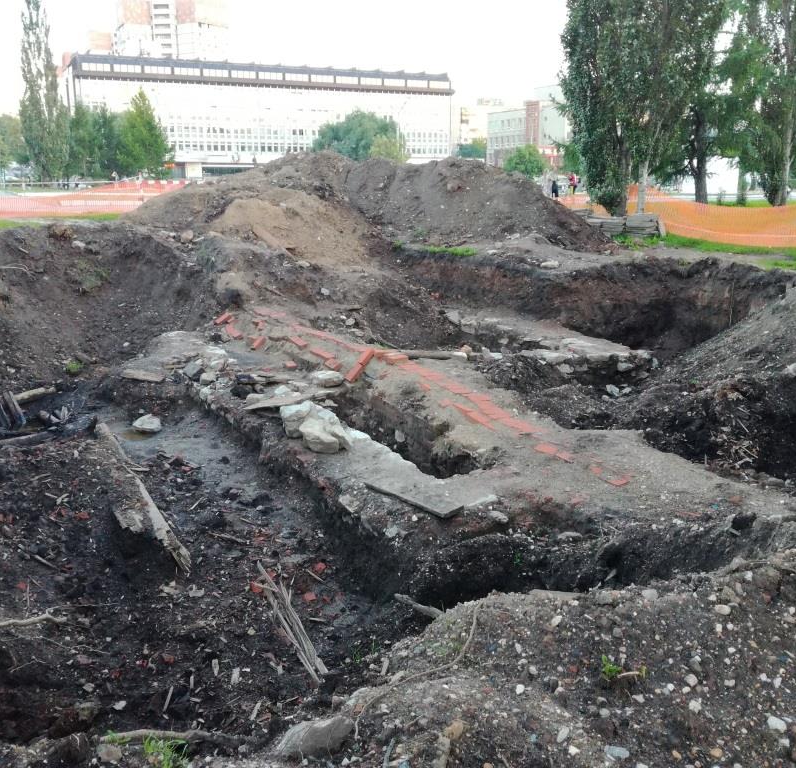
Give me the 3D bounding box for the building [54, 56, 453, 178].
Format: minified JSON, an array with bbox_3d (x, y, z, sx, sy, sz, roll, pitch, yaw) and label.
[{"bbox_3d":[-29.490,-59.060,182.552,84.390,23.000,24.000,-7,17,-25],"label":"building"}]

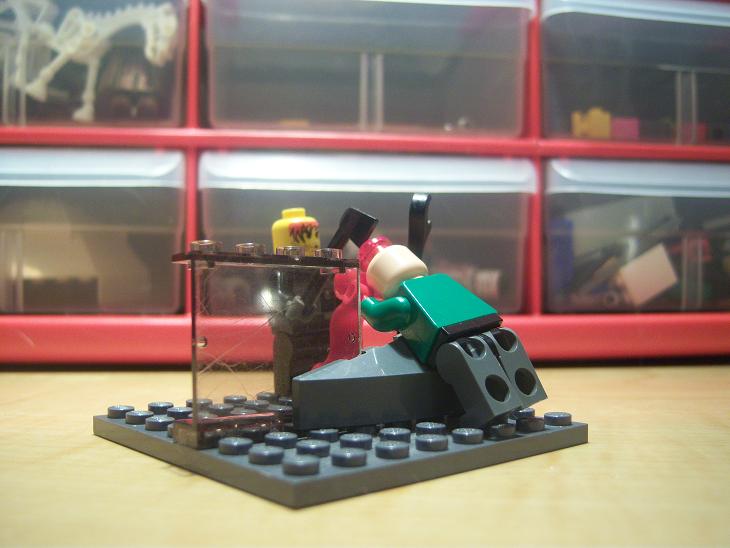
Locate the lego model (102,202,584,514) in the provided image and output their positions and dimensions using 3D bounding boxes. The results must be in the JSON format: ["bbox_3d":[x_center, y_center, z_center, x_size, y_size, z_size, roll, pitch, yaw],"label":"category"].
[{"bbox_3d":[-0.005,0.007,0.138,0.064,0.045,0.064,1,-2,-41],"label":"lego model"}]

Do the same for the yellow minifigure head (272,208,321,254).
[{"bbox_3d":[-0.014,-0.008,0.159,0.010,0.011,0.010,-4,-1,7],"label":"yellow minifigure head"}]

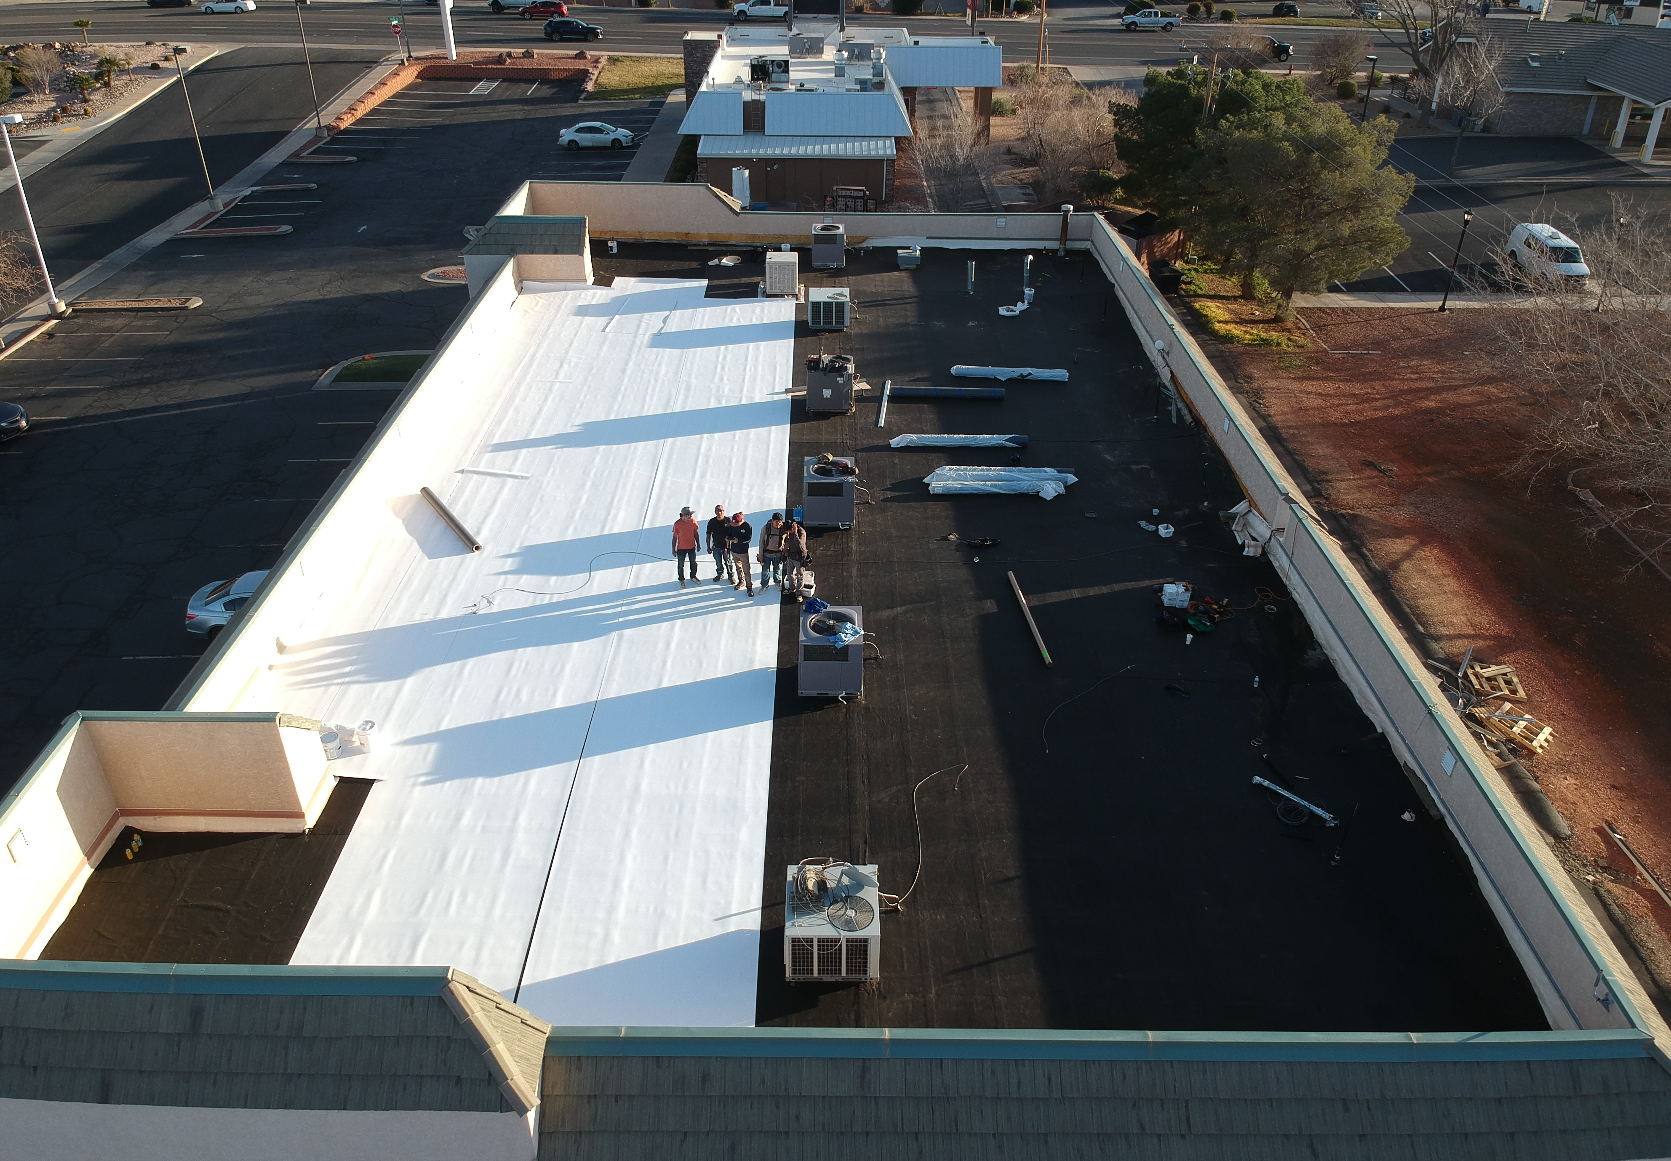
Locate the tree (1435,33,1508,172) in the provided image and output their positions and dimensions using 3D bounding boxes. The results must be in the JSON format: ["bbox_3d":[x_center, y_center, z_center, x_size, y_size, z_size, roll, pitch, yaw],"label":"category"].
[{"bbox_3d":[36.439,-27.070,69.279,3.900,7.400,3.900,1,32,-1],"label":"tree"}]

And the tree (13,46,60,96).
[{"bbox_3d":[-54.310,-34.700,81.919,3.200,3.060,3.200,1,32,-1],"label":"tree"}]

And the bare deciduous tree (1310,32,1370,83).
[{"bbox_3d":[37.302,-38.521,89.084,4.482,3.672,4.482,1,32,-1],"label":"bare deciduous tree"}]

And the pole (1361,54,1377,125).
[{"bbox_3d":[34.733,-32.025,78.970,0.850,4.466,0.350,1,32,-1],"label":"pole"}]

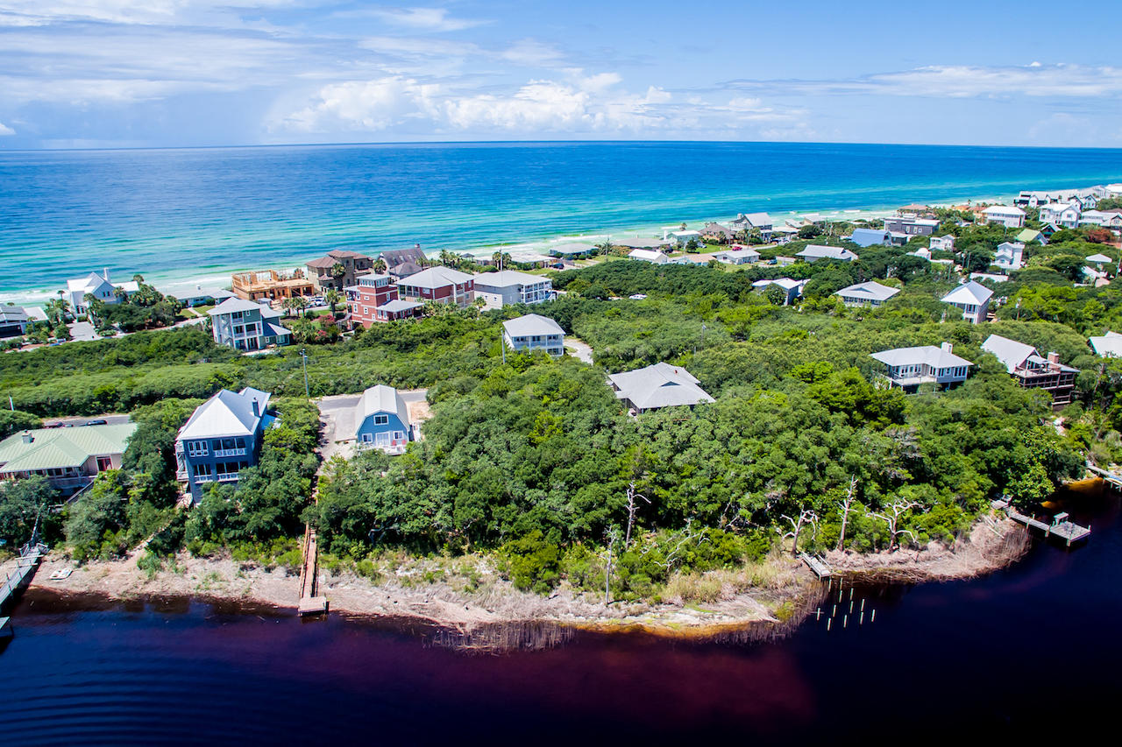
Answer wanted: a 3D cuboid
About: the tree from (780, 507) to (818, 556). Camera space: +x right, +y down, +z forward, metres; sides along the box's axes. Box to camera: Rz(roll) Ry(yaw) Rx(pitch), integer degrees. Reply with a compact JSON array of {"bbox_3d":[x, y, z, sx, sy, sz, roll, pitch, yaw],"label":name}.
[{"bbox_3d":[28.800,19.140,75.640,4.500,6.900,3.600,0,20,0],"label":"tree"}]

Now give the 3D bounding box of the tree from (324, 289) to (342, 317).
[{"bbox_3d":[-56.460,-17.330,153.750,4.200,7.200,4.200,0,20,0],"label":"tree"}]

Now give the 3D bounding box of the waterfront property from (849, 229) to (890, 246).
[{"bbox_3d":[135.980,-59.540,272.860,8.500,7.400,14.500,-16,26,-36],"label":"waterfront property"}]

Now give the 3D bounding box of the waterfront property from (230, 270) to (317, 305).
[{"bbox_3d":[-82.910,-26.100,178.960,18.500,6.000,12.500,-16,26,-37],"label":"waterfront property"}]

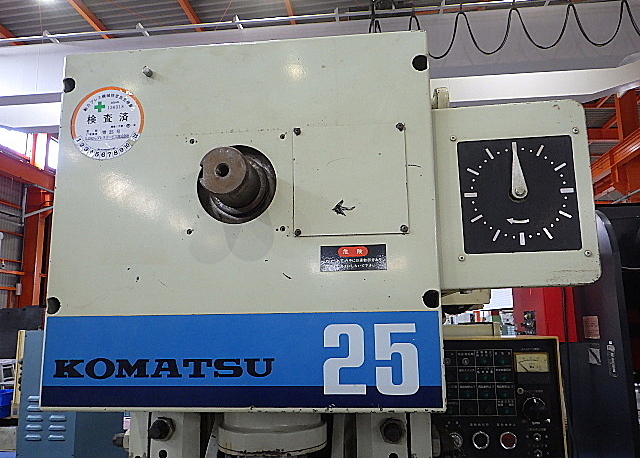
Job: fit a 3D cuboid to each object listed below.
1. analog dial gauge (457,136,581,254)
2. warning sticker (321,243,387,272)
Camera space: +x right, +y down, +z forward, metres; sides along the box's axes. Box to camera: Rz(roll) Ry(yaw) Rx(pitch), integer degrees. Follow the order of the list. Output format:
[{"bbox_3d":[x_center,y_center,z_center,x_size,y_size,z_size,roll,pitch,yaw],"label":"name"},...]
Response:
[{"bbox_3d":[0.254,-0.045,0.657,0.145,0.146,0.018,-2,-9,6],"label":"analog dial gauge"},{"bbox_3d":[0.043,0.037,0.652,0.083,0.033,0.002,-2,-9,6],"label":"warning sticker"}]

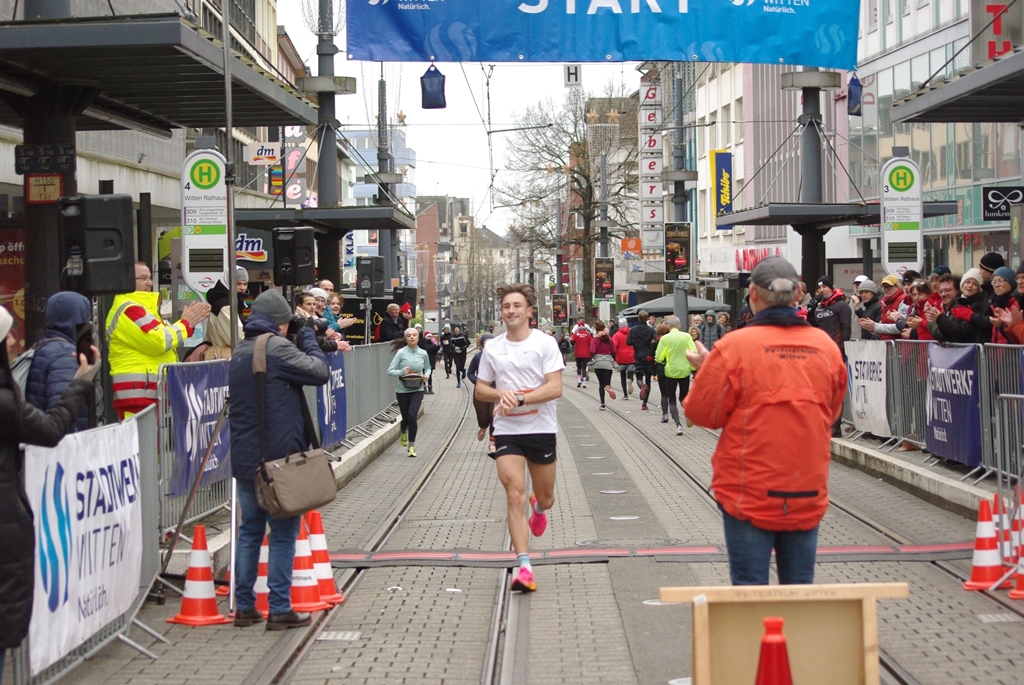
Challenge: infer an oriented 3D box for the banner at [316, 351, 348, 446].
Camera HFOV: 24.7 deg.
[{"bbox_3d":[-1.860,0.585,24.400,0.080,0.950,2.800,-1,0,1],"label":"banner"}]

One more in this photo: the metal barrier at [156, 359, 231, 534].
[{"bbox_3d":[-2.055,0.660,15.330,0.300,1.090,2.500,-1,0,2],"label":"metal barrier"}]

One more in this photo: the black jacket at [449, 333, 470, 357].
[{"bbox_3d":[-1.448,0.070,65.000,0.510,0.660,0.360,-1,0,-3],"label":"black jacket"}]

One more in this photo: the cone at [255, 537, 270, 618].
[{"bbox_3d":[-1.334,1.202,12.420,0.285,0.500,0.285,-1,0,45],"label":"cone"}]

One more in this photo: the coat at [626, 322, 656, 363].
[{"bbox_3d":[2.385,0.037,43.000,0.560,0.780,0.360,-1,0,3],"label":"coat"}]

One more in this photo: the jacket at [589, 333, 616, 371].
[{"bbox_3d":[1.686,0.168,43.500,0.500,0.710,0.360,-1,0,-3],"label":"jacket"}]

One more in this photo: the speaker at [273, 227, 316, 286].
[{"bbox_3d":[-2.368,-0.943,25.300,0.370,0.625,0.340,-1,0,24],"label":"speaker"}]

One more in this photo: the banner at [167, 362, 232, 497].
[{"bbox_3d":[-2.020,0.540,15.600,0.090,0.850,2.700,-1,0,2],"label":"banner"}]

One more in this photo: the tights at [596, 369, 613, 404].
[{"bbox_3d":[1.724,0.801,43.500,0.380,0.740,0.450,-1,0,0],"label":"tights"}]

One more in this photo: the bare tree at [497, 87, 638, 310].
[{"bbox_3d":[2.541,-5.217,105.000,6.400,12.400,6.400,-1,0,0],"label":"bare tree"}]

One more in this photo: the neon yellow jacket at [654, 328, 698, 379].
[{"bbox_3d":[2.367,0.158,33.600,0.610,0.720,0.380,-1,0,-3],"label":"neon yellow jacket"}]

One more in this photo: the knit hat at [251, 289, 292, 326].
[{"bbox_3d":[-1.267,-0.190,12.300,0.235,0.195,0.200,8,-5,-39],"label":"knit hat"}]

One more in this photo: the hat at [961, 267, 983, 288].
[{"bbox_3d":[4.293,-0.598,21.800,0.205,0.210,0.230,-1,0,18],"label":"hat"}]

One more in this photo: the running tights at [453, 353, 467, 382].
[{"bbox_3d":[-1.448,0.724,65.000,0.360,0.820,0.500,-1,0,-3],"label":"running tights"}]

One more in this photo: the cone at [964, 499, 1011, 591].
[{"bbox_3d":[2.732,1.148,13.400,0.275,0.495,0.275,-1,0,0],"label":"cone"}]

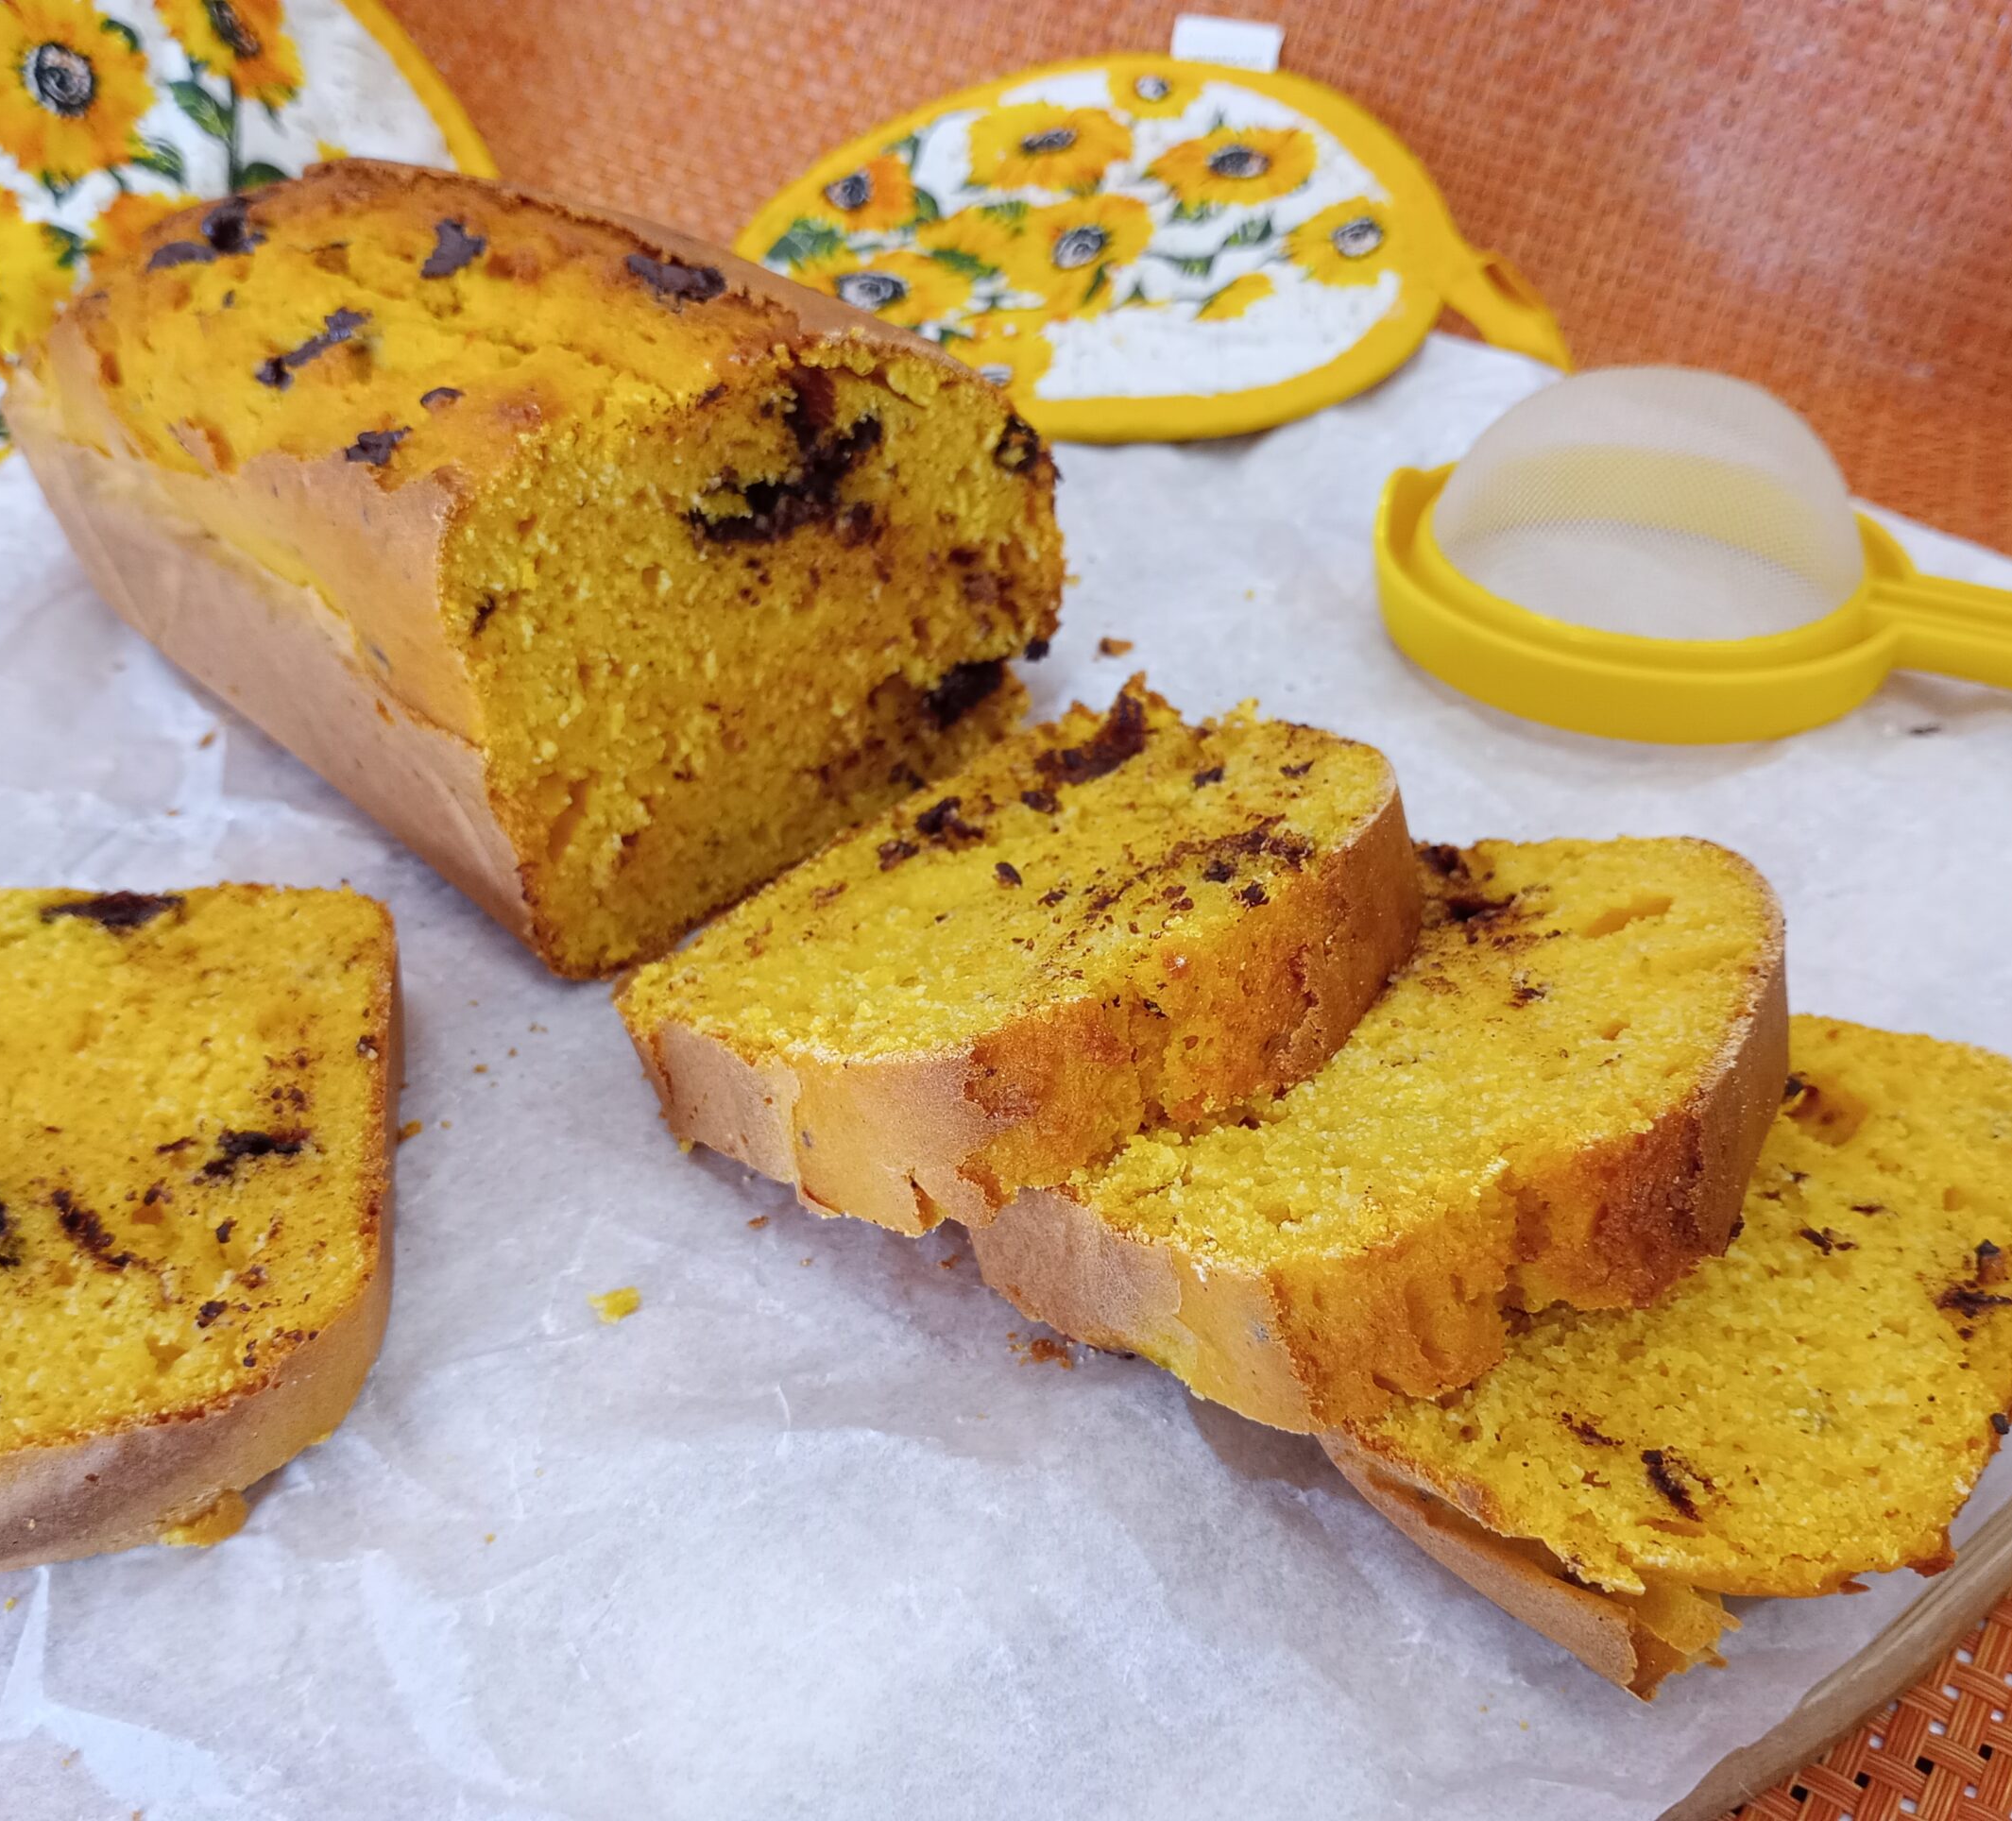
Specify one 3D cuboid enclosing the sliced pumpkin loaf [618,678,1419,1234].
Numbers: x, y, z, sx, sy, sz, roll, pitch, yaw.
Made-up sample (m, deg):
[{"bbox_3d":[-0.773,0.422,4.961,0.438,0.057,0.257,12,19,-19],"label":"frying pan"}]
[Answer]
[{"bbox_3d":[0.015,0.003,0.256,0.103,0.020,0.077,-26,18,-28],"label":"sliced pumpkin loaf"}]

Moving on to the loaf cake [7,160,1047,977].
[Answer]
[{"bbox_3d":[-0.082,-0.079,0.335,0.106,0.084,0.151,-29,47,-33],"label":"loaf cake"}]

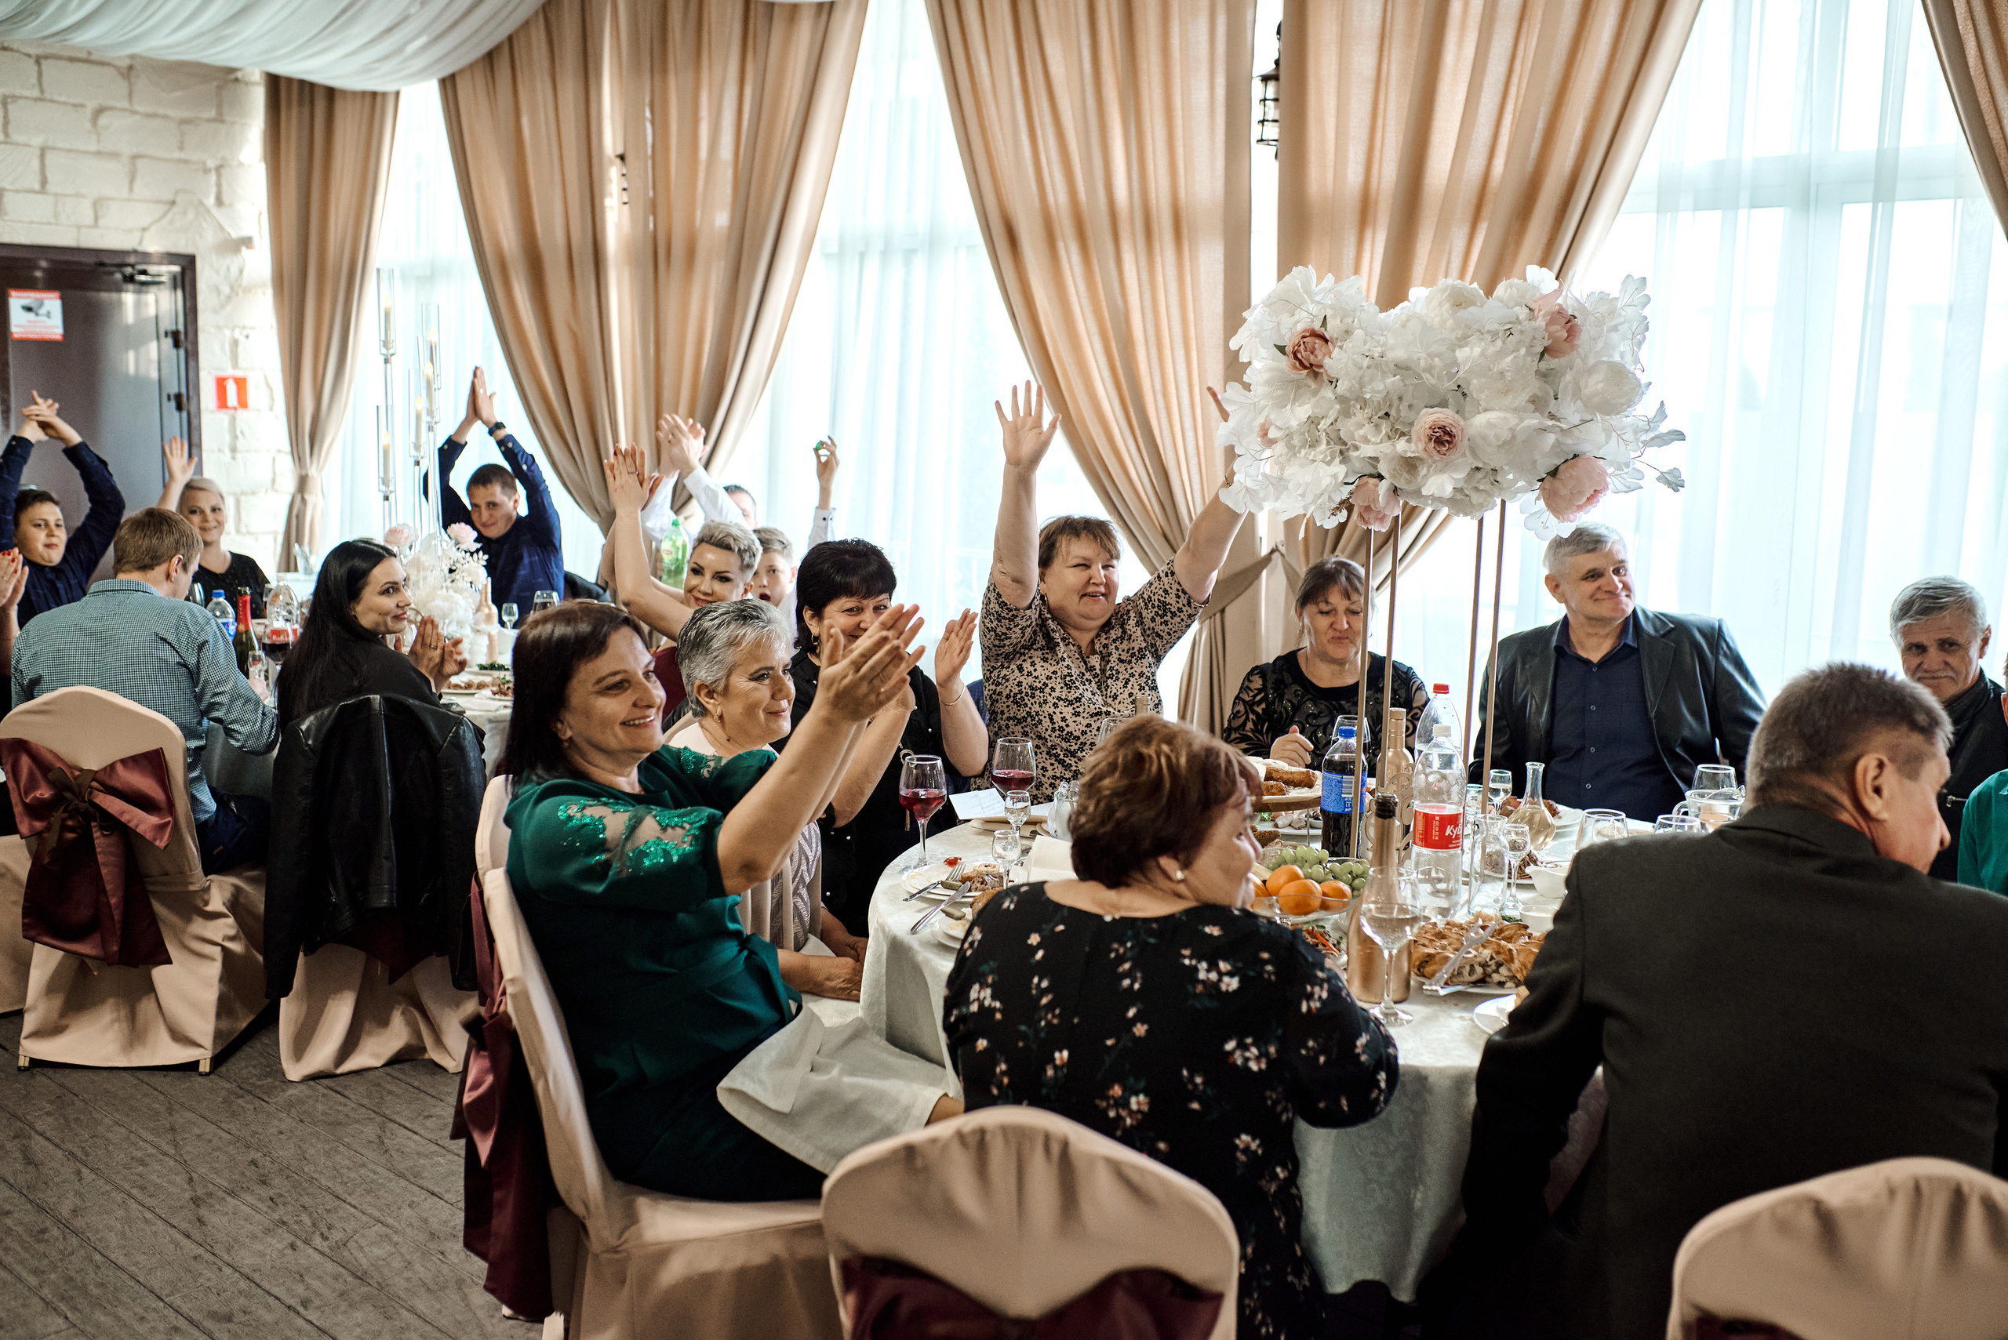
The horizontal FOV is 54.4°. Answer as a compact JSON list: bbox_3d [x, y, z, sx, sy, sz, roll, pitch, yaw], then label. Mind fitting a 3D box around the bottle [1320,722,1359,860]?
[{"bbox_3d":[0.591,0.244,3.386,0.081,0.280,0.081,0,8,0],"label":"bottle"}]

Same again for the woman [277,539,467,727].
[{"bbox_3d":[-1.452,0.288,4.939,0.500,1.240,0.660,5,9,30],"label":"woman"}]

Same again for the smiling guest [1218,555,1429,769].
[{"bbox_3d":[0.728,0.371,4.424,0.500,1.240,0.680,1,8,5],"label":"smiling guest"}]

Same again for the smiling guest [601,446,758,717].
[{"bbox_3d":[-0.921,0.140,5.221,0.660,1.460,0.500,0,8,0],"label":"smiling guest"}]

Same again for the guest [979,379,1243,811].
[{"bbox_3d":[0.221,0.192,4.346,0.620,1.650,0.720,-1,9,-13],"label":"guest"}]

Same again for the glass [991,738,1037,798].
[{"bbox_3d":[0.021,0.235,3.806,0.085,0.210,0.085,1,9,0],"label":"glass"}]

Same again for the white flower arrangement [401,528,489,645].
[{"bbox_3d":[-1.767,-0.244,6.111,0.330,0.440,0.330,1,9,0],"label":"white flower arrangement"}]

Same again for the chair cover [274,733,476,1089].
[{"bbox_3d":[-1.472,0.474,4.804,0.470,0.910,0.560,1,8,3],"label":"chair cover"}]

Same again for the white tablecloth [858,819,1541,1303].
[{"bbox_3d":[0.645,0.772,3.539,1.800,0.760,1.800,1,9,0],"label":"white tablecloth"}]

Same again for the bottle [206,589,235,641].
[{"bbox_3d":[-2.235,-0.089,5.584,0.082,0.280,0.082,1,9,0],"label":"bottle"}]

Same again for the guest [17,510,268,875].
[{"bbox_3d":[-2.091,0.247,4.924,0.600,1.320,0.750,1,8,8],"label":"guest"}]

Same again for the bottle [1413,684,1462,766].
[{"bbox_3d":[0.799,0.194,3.591,0.090,0.325,0.090,0,8,0],"label":"bottle"}]

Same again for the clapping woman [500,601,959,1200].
[{"bbox_3d":[-0.363,0.556,2.856,0.740,1.300,0.560,0,8,-1],"label":"clapping woman"}]

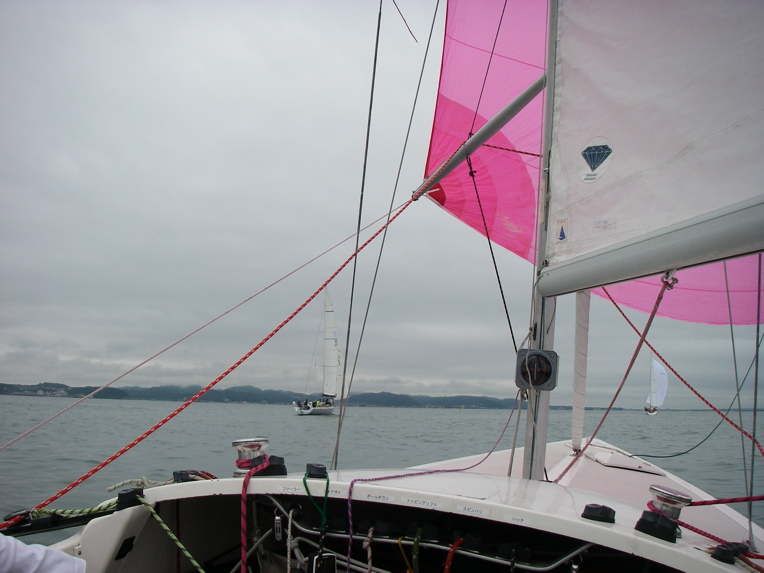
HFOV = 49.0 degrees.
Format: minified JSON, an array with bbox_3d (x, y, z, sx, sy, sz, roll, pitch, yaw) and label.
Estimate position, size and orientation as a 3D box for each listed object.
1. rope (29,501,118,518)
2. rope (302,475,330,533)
[{"bbox_3d":[-0.760,0.552,2.080,0.035,0.032,0.246,-4,-9,32],"label":"rope"},{"bbox_3d":[-0.165,0.545,2.110,0.055,0.142,0.075,-1,-8,18],"label":"rope"}]

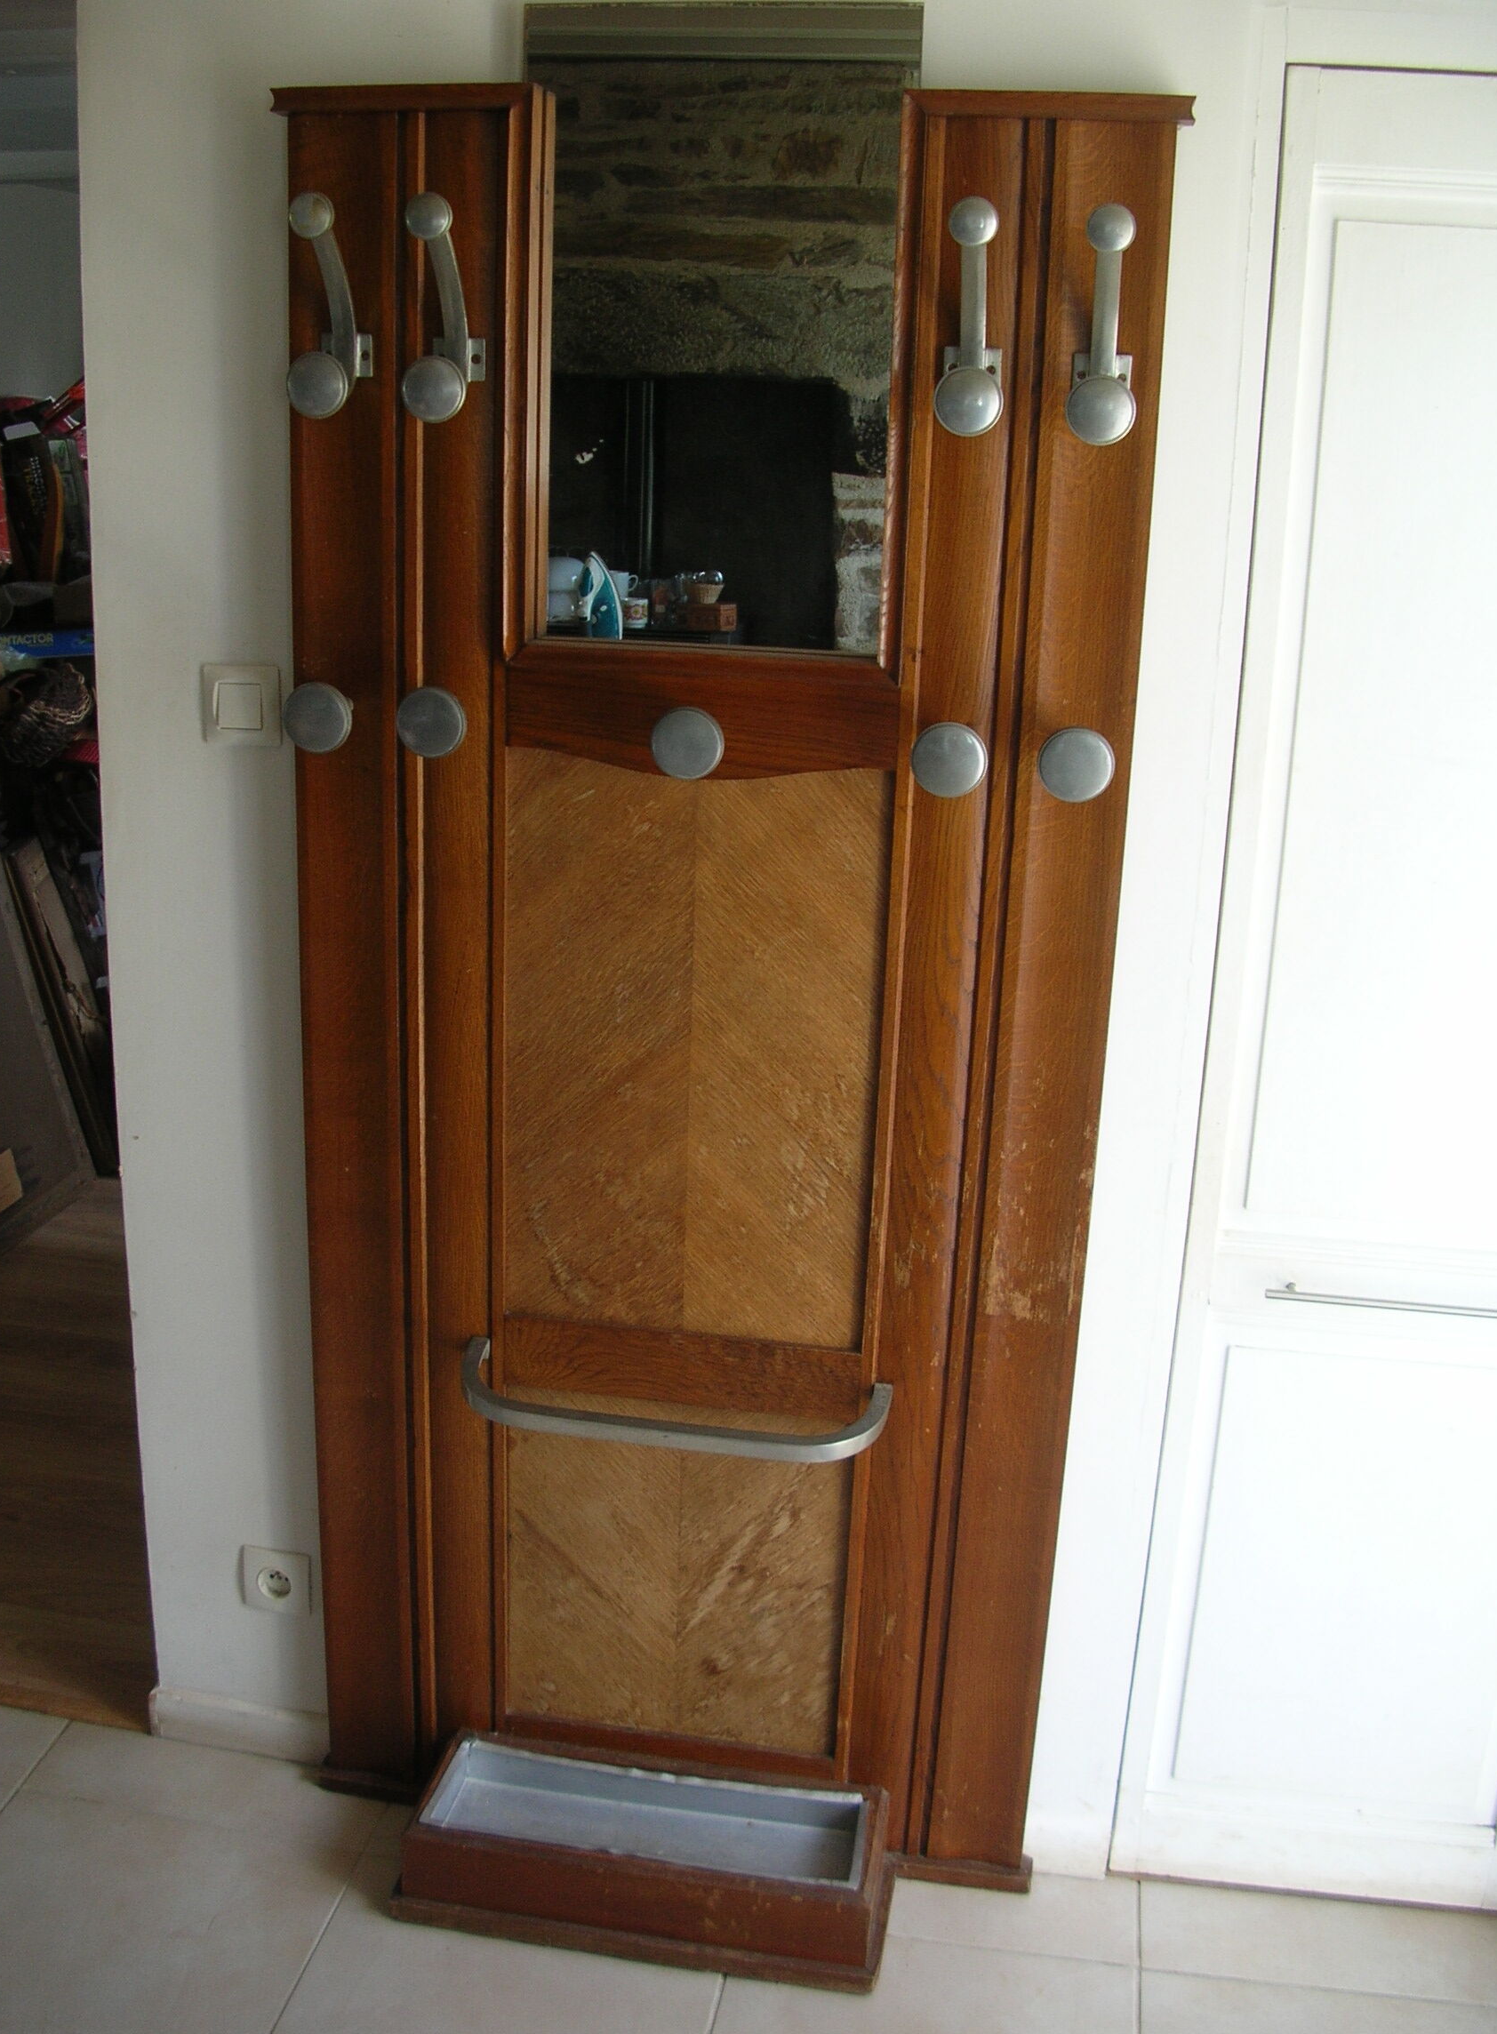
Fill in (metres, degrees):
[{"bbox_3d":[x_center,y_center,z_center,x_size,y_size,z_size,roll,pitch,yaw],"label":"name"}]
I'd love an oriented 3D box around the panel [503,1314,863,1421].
[{"bbox_3d":[-0.071,0.382,2.242,0.396,0.085,0.019,5,17,9],"label":"panel"}]

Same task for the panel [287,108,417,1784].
[{"bbox_3d":[-0.412,0.023,2.204,0.105,1.828,0.024,5,17,9],"label":"panel"}]

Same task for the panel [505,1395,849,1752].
[{"bbox_3d":[-0.080,0.626,2.318,0.394,0.422,0.015,5,17,9],"label":"panel"}]

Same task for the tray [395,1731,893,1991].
[{"bbox_3d":[-0.110,0.933,2.292,0.530,0.103,0.206,5,17,9],"label":"tray"}]

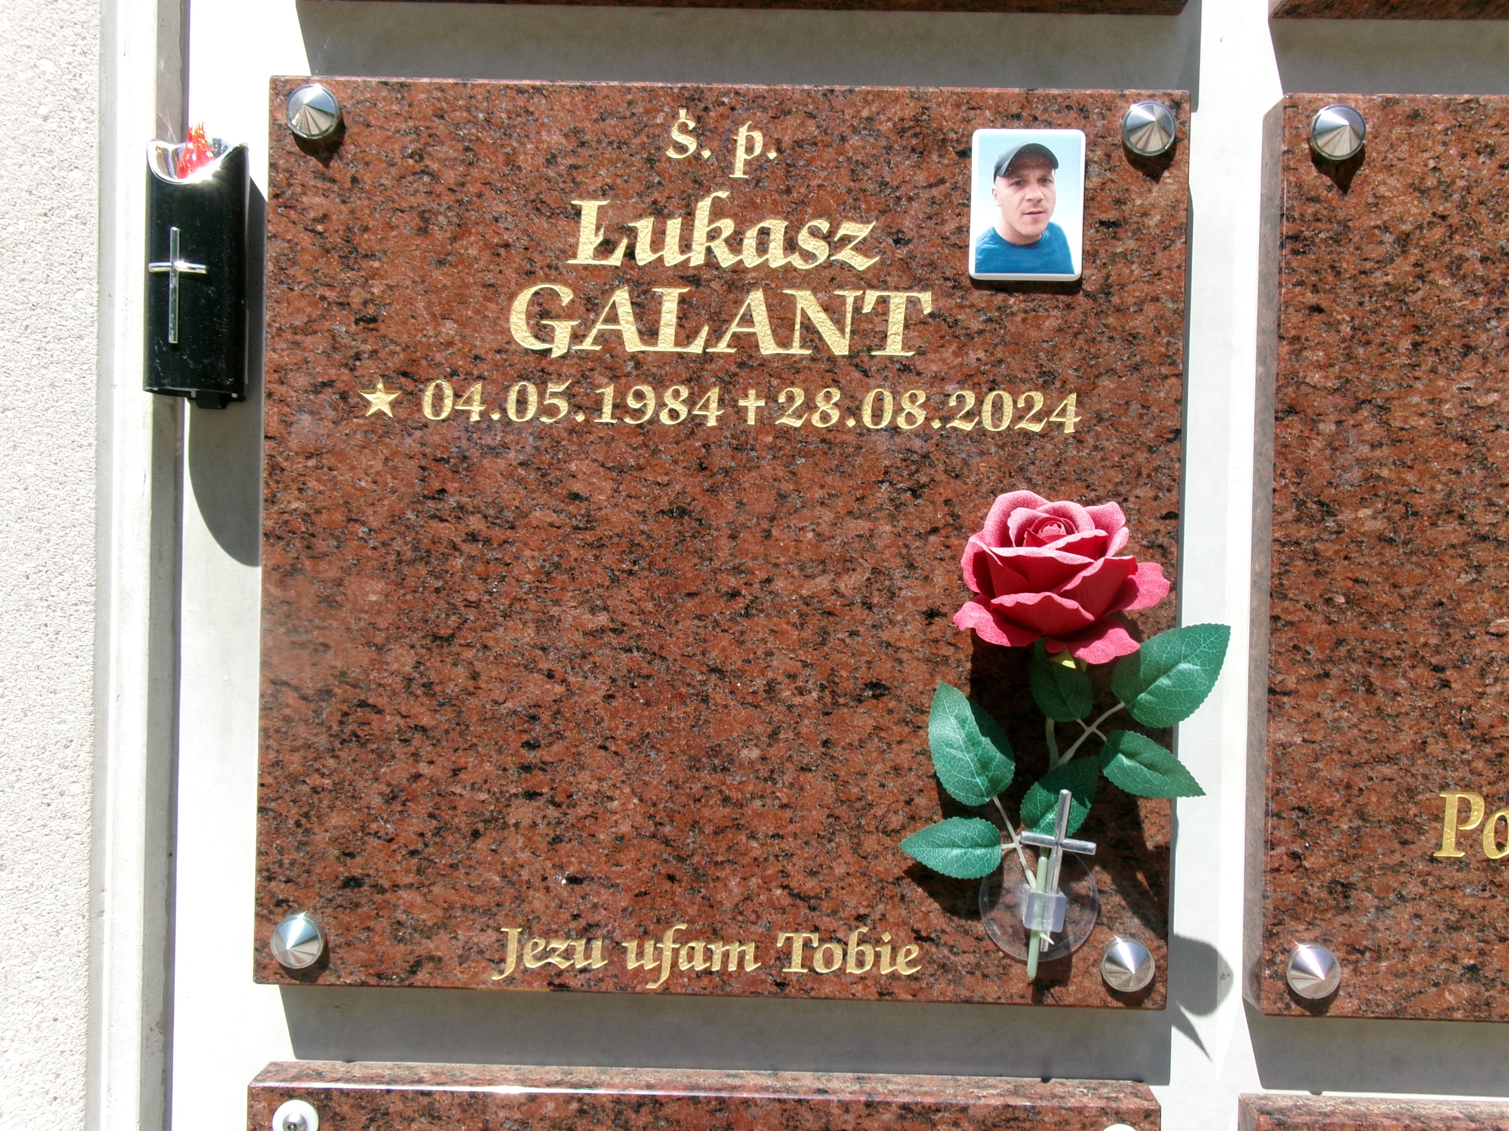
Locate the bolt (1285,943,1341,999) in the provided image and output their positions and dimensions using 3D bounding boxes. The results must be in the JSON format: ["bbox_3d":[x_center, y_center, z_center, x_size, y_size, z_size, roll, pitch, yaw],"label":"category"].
[{"bbox_3d":[0.301,0.219,0.653,0.029,0.029,0.019,1,0,1],"label":"bolt"}]

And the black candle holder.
[{"bbox_3d":[-0.308,-0.162,0.673,0.050,0.149,0.060,1,0,1],"label":"black candle holder"}]

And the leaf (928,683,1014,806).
[{"bbox_3d":[0.114,0.094,0.642,0.038,0.070,0.012,-23,-1,1],"label":"leaf"}]

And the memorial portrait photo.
[{"bbox_3d":[0.147,-0.195,0.659,0.060,0.080,0.005,1,0,1],"label":"memorial portrait photo"}]

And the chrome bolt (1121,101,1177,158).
[{"bbox_3d":[0.212,-0.235,0.651,0.029,0.029,0.017,1,0,1],"label":"chrome bolt"}]

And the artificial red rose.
[{"bbox_3d":[0.151,0.007,0.601,0.108,0.073,0.088,1,23,1],"label":"artificial red rose"}]

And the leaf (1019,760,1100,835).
[{"bbox_3d":[0.161,0.120,0.632,0.031,0.055,0.010,40,13,7],"label":"leaf"}]

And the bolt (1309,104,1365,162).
[{"bbox_3d":[0.312,-0.232,0.650,0.029,0.029,0.017,1,0,1],"label":"bolt"}]

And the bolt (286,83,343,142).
[{"bbox_3d":[-0.239,-0.245,0.658,0.029,0.029,0.017,1,0,1],"label":"bolt"}]

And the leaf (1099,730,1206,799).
[{"bbox_3d":[0.196,0.102,0.600,0.056,0.028,0.011,30,21,36],"label":"leaf"}]

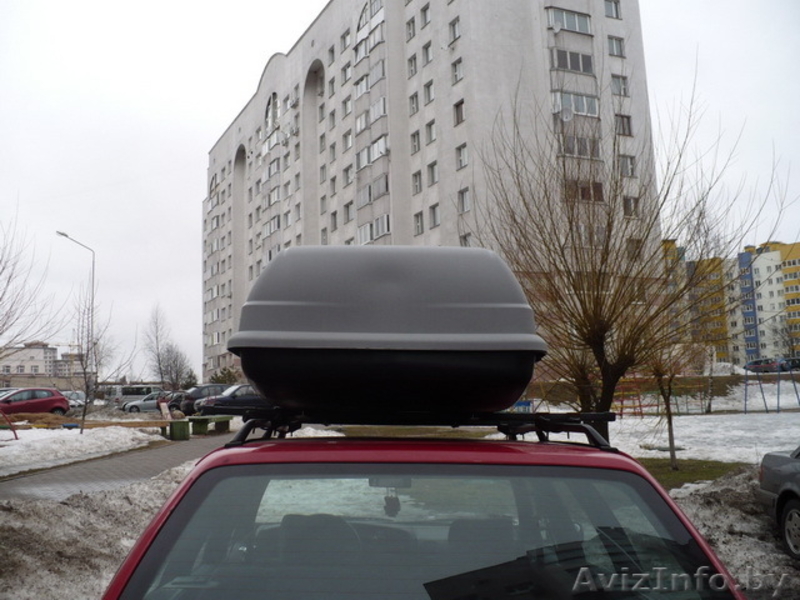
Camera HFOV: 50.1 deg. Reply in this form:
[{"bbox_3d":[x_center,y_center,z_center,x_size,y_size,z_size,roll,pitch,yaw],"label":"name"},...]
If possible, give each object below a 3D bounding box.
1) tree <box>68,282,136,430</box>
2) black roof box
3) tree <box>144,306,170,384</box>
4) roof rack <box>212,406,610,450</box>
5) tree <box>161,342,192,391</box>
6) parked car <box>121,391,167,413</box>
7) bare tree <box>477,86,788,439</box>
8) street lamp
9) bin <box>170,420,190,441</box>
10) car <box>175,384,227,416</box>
[{"bbox_3d":[-9.425,1.847,27.000,2.100,4.700,2.000,-1,-6,0],"label":"tree"},{"bbox_3d":[-0.070,0.135,2.980,0.820,0.460,1.680,-1,-6,-3],"label":"black roof box"},{"bbox_3d":[-22.687,5.099,80.000,2.600,9.400,2.600,-1,-6,0],"label":"tree"},{"bbox_3d":[0.025,0.460,3.200,1.250,0.130,1.500,-1,-6,-3],"label":"roof rack"},{"bbox_3d":[-20.910,6.923,80.000,3.000,6.000,3.000,-1,-6,0],"label":"tree"},{"bbox_3d":[-15.855,6.561,55.000,4.400,1.430,1.720,1,-6,-17],"label":"parked car"},{"bbox_3d":[4.622,-0.507,17.000,5.900,7.400,5.600,-1,-6,0],"label":"bare tree"},{"bbox_3d":[-14.421,1.266,38.000,1.700,8.600,0.300,1,-6,-17],"label":"street lamp"},{"bbox_3d":[-6.417,3.815,25.000,0.560,0.580,0.560,-1,-6,0],"label":"bin"},{"bbox_3d":[-8.926,5.029,43.000,4.400,1.500,1.750,4,-7,-37],"label":"car"}]

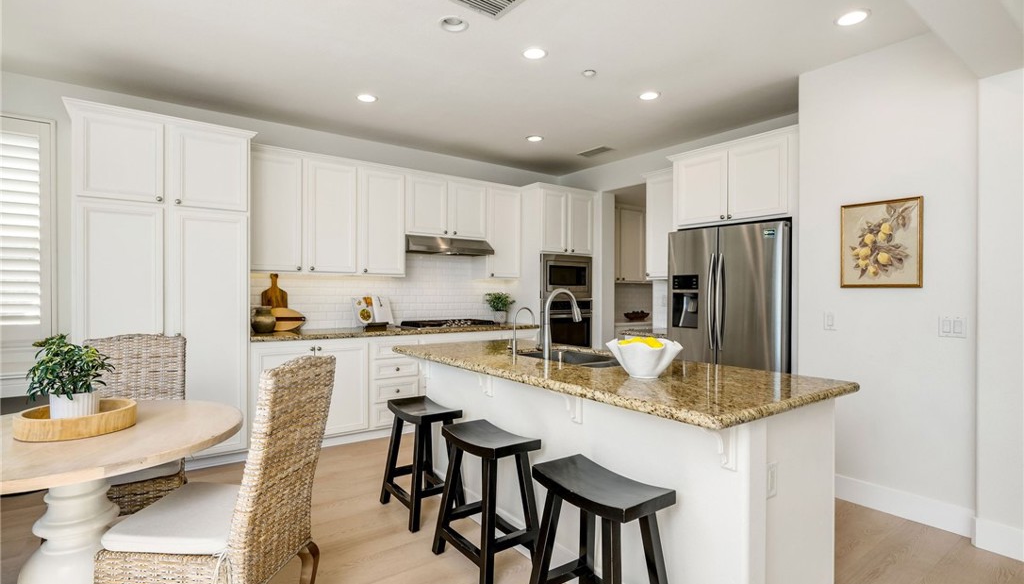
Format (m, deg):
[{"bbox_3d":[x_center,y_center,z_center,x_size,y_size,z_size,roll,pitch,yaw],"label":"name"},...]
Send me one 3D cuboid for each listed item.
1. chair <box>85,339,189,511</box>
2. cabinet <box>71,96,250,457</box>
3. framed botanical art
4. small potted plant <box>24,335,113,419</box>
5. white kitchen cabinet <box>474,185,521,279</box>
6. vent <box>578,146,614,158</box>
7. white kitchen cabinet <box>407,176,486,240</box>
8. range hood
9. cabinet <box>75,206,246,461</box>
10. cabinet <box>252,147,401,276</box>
[{"bbox_3d":[-1.829,0.737,2.321,0.470,1.030,0.600,0,0,-27],"label":"chair"},{"bbox_3d":[-2.482,0.049,3.487,0.995,2.410,0.640,0,0,-36],"label":"cabinet"},{"bbox_3d":[2.121,-0.272,2.791,0.030,0.505,0.390,0,0,-37],"label":"framed botanical art"},{"bbox_3d":[-1.646,0.325,1.800,0.310,0.340,0.310,0,0,-37],"label":"small potted plant"},{"bbox_3d":[-0.188,-0.633,5.317,0.435,0.980,0.360,0,0,-36],"label":"white kitchen cabinet"},{"bbox_3d":[0.875,-1.440,5.042,0.180,0.025,0.375,0,0,-36],"label":"vent"},{"bbox_3d":[-0.727,-0.830,4.925,0.900,0.590,0.360,0,0,-36],"label":"white kitchen cabinet"},{"bbox_3d":[-0.688,-0.457,4.869,0.900,0.155,0.500,0,0,-36],"label":"range hood"},{"bbox_3d":[-2.454,0.326,3.438,0.960,1.805,0.600,0,0,-37],"label":"cabinet"},{"bbox_3d":[-1.611,-0.652,4.226,1.335,0.980,0.345,0,0,-37],"label":"cabinet"}]

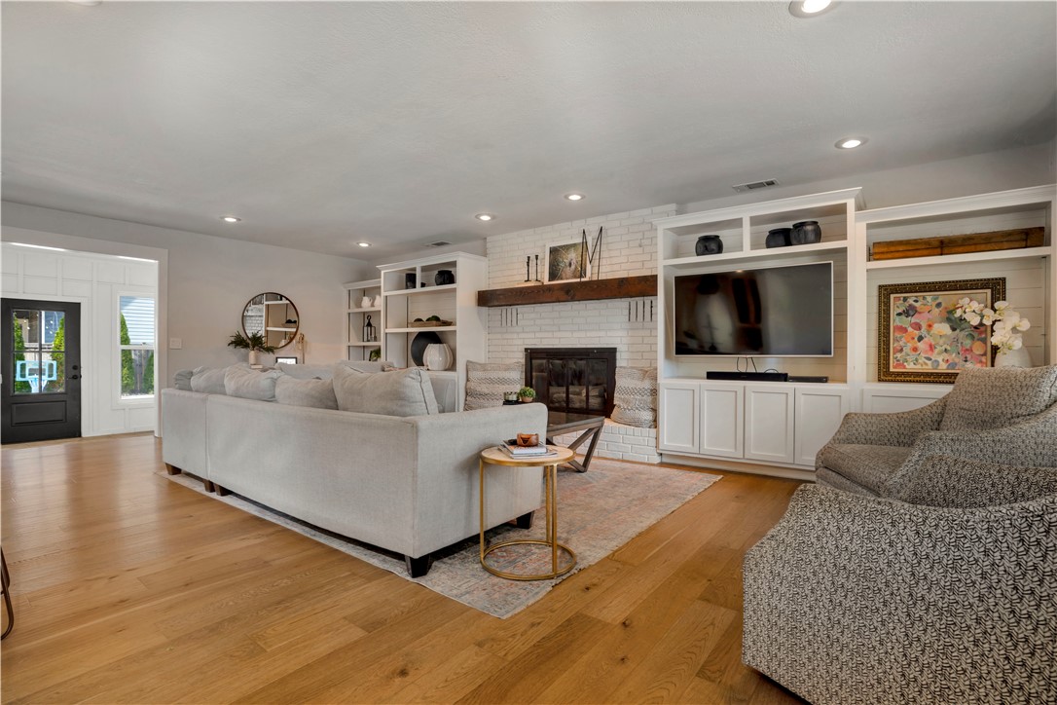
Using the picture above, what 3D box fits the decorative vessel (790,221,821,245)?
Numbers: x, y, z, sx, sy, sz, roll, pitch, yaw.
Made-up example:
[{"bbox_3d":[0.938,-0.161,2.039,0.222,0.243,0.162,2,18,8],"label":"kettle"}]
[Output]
[{"bbox_3d":[2.342,-0.985,3.965,0.228,0.205,0.228,0,0,35],"label":"decorative vessel"}]

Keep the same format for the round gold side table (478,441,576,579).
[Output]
[{"bbox_3d":[-0.004,0.770,2.346,0.470,0.540,0.470,0,0,0],"label":"round gold side table"}]

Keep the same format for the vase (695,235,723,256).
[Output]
[{"bbox_3d":[1.700,-0.995,4.415,0.245,0.190,0.245,0,0,35],"label":"vase"}]

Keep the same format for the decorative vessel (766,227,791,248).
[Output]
[{"bbox_3d":[2.195,-0.980,4.095,0.235,0.190,0.235,0,0,35],"label":"decorative vessel"}]

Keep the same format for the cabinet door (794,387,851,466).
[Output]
[{"bbox_3d":[2.349,0.614,3.760,0.370,0.650,0.022,0,0,35],"label":"cabinet door"}]

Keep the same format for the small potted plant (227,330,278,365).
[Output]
[{"bbox_3d":[-3.673,-0.058,6.253,0.400,0.480,0.530,0,0,38],"label":"small potted plant"}]

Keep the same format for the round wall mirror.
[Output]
[{"bbox_3d":[-3.631,-0.442,6.640,0.030,0.790,0.780,0,0,38],"label":"round wall mirror"}]

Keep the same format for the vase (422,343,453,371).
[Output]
[{"bbox_3d":[-1.233,0.060,6.460,0.400,0.355,0.400,0,0,0],"label":"vase"}]

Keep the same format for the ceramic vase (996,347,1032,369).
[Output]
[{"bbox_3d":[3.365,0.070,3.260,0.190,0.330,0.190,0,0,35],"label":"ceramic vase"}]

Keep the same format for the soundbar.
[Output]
[{"bbox_3d":[1.929,0.213,4.153,0.650,0.068,0.100,0,0,35],"label":"soundbar"}]

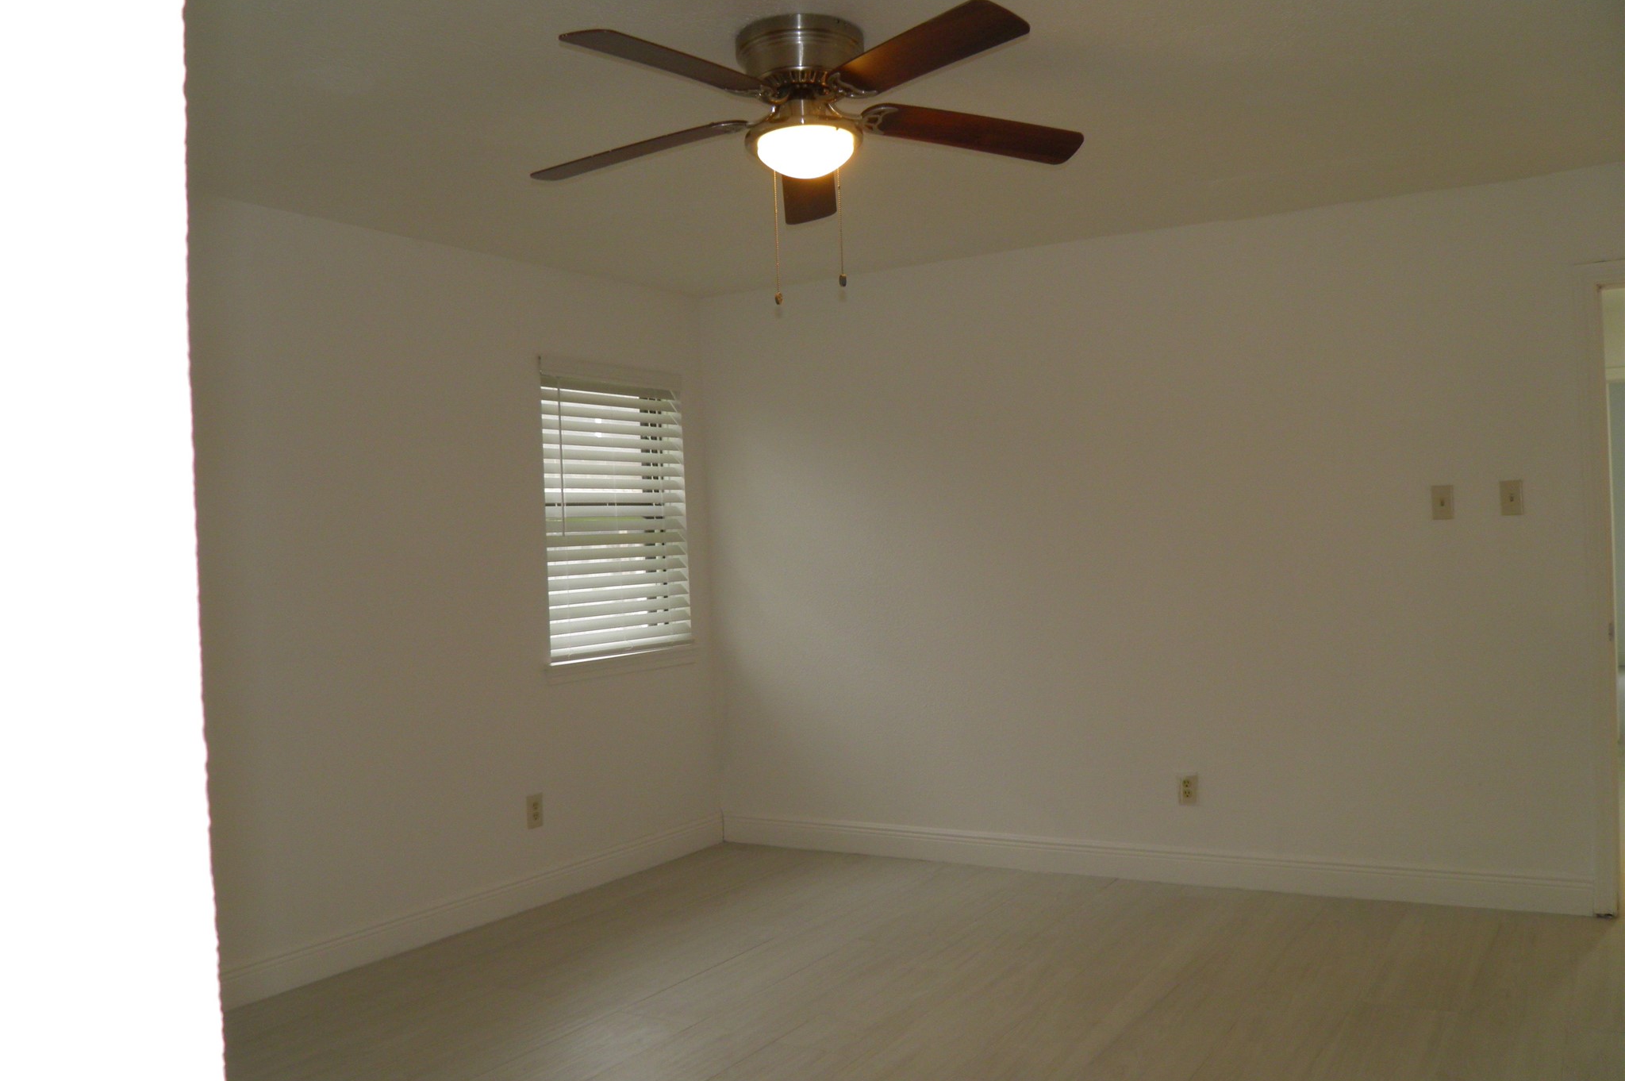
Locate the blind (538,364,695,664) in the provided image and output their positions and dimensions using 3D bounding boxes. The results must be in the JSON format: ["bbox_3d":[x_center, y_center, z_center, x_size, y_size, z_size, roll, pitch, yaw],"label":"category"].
[{"bbox_3d":[-0.792,-0.101,5.440,0.060,1.110,0.870,-2,0,33],"label":"blind"}]

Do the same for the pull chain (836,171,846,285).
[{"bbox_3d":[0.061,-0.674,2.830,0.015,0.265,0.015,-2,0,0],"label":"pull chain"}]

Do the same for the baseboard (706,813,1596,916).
[{"bbox_3d":[1.070,1.223,5.070,3.380,0.133,0.015,-2,0,29],"label":"baseboard"}]

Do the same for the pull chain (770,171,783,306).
[{"bbox_3d":[-0.079,-0.681,2.930,0.015,0.310,0.015,-2,0,0],"label":"pull chain"}]

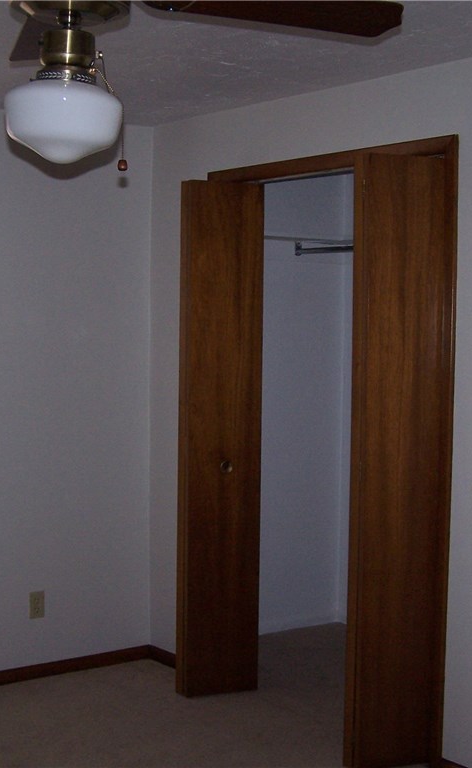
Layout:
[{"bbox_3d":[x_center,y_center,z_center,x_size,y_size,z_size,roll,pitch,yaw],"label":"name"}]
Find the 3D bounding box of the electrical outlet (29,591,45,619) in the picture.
[{"bbox_3d":[-0.845,0.939,4.774,0.070,0.115,0.008,-1,3,-38],"label":"electrical outlet"}]

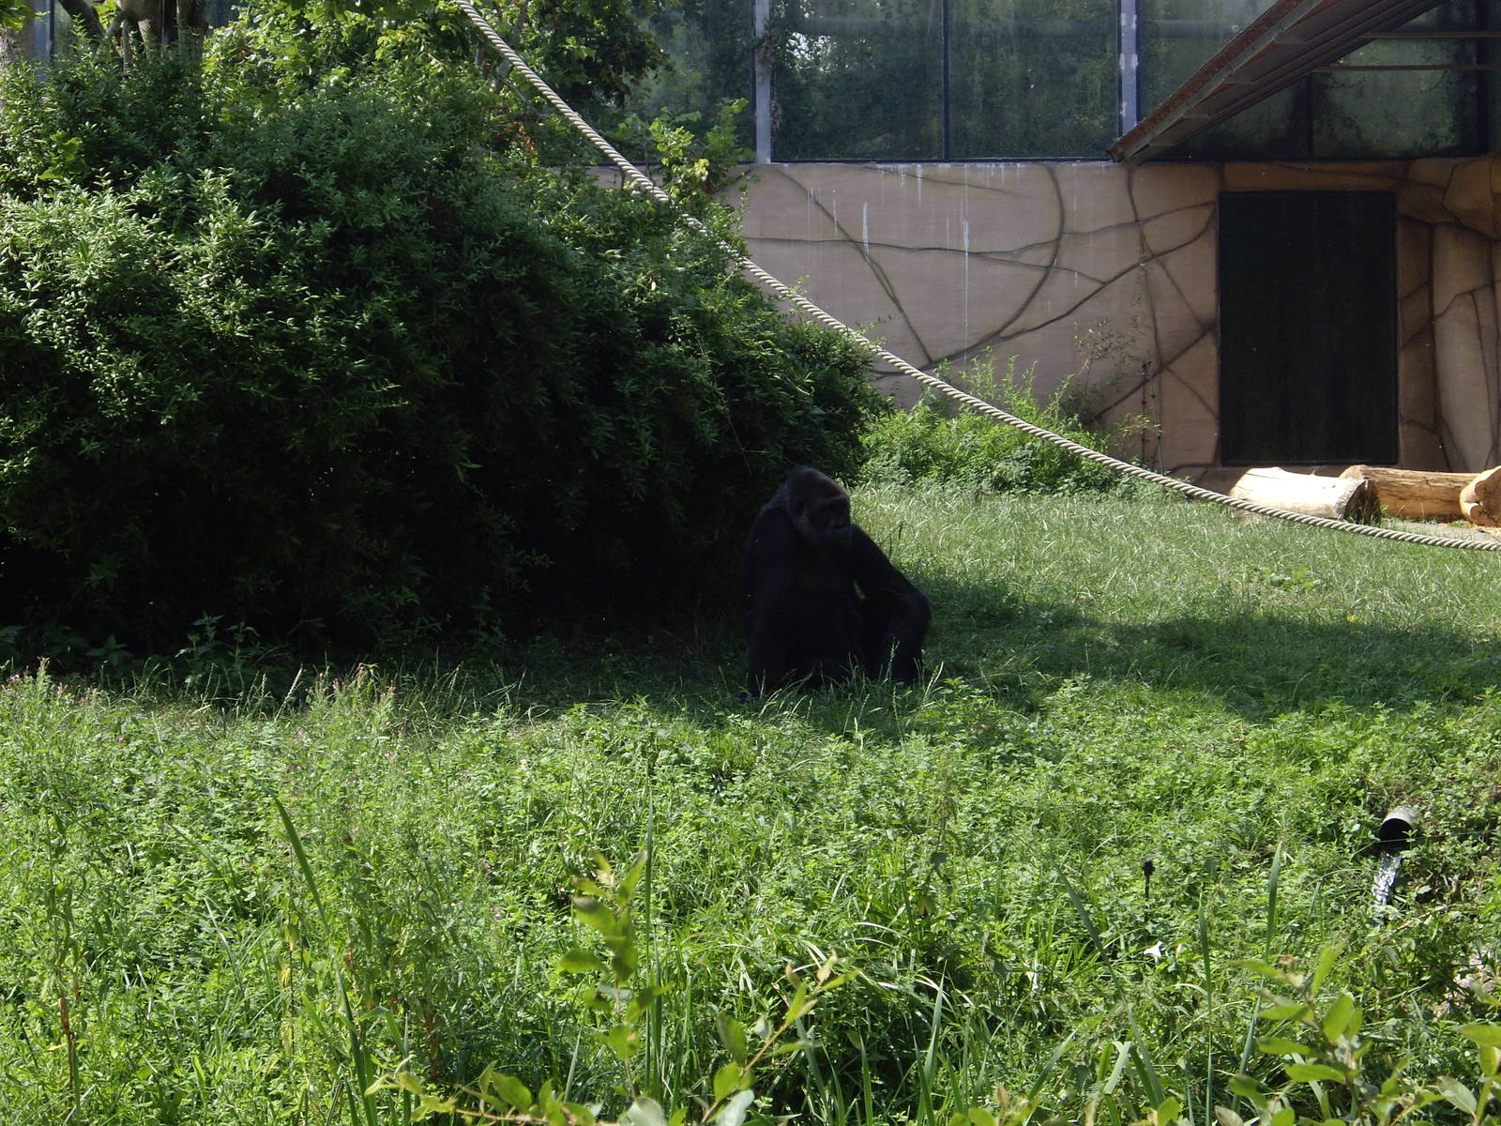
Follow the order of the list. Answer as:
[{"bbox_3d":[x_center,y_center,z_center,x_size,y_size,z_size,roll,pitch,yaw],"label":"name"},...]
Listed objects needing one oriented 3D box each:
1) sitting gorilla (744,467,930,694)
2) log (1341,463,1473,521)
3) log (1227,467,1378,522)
[{"bbox_3d":[0.422,0.089,24.200,0.780,1.060,0.740,-3,4,-37],"label":"sitting gorilla"},{"bbox_3d":[5.004,-0.526,37.300,1.150,0.390,0.400,0,3,6],"label":"log"},{"bbox_3d":[4.139,-0.513,37.000,0.360,0.340,1.200,-4,5,-44],"label":"log"}]

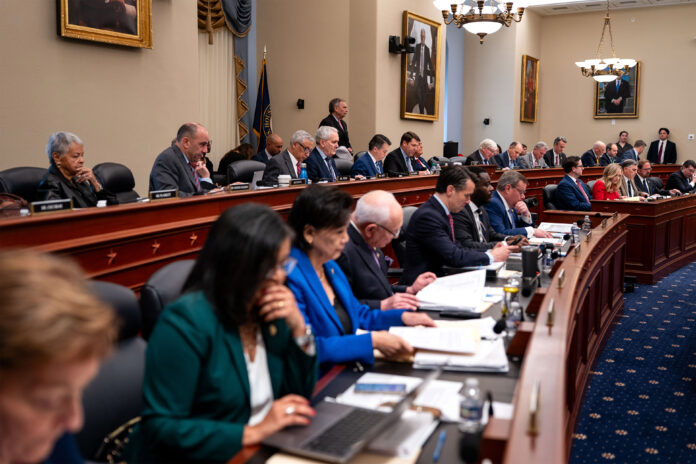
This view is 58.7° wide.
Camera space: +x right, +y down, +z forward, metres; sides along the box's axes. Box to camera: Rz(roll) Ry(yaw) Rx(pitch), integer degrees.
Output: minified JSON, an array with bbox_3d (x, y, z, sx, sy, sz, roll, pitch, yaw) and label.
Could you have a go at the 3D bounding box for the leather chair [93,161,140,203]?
[{"bbox_3d":[-1.343,0.090,4.062,0.660,1.080,0.640,3,8,17],"label":"leather chair"}]

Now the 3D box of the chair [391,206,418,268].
[{"bbox_3d":[0.592,0.419,3.458,0.660,1.100,0.650,5,9,29],"label":"chair"}]

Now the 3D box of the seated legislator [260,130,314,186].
[{"bbox_3d":[-0.422,-0.219,5.284,0.800,1.280,0.550,5,9,30],"label":"seated legislator"}]

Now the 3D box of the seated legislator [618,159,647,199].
[{"bbox_3d":[3.351,-0.251,7.541,0.750,1.270,0.580,7,11,40],"label":"seated legislator"}]

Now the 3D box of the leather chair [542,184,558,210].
[{"bbox_3d":[2.479,0.010,6.891,0.660,1.060,0.640,7,10,40],"label":"leather chair"}]

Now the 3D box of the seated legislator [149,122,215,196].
[{"bbox_3d":[-1.004,-0.068,4.116,0.780,1.290,0.540,3,8,21],"label":"seated legislator"}]

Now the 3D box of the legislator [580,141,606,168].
[{"bbox_3d":[3.584,-0.718,9.241,0.750,1.270,0.580,8,11,43],"label":"legislator"}]

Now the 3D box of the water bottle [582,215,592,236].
[{"bbox_3d":[1.704,-0.039,4.400,0.062,0.155,0.062,0,8,0],"label":"water bottle"}]

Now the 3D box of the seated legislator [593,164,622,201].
[{"bbox_3d":[2.976,-0.161,7.082,0.780,1.250,0.500,7,10,41],"label":"seated legislator"}]

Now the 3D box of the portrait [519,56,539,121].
[{"bbox_3d":[3.385,-2.691,11.600,0.080,1.230,0.940,6,10,34],"label":"portrait"}]

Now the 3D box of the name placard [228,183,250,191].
[{"bbox_3d":[-0.721,-0.299,4.150,0.035,0.050,0.220,4,9,28],"label":"name placard"}]

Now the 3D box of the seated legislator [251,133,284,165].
[{"bbox_3d":[-0.772,-0.347,6.213,0.750,1.270,0.580,6,10,33],"label":"seated legislator"}]

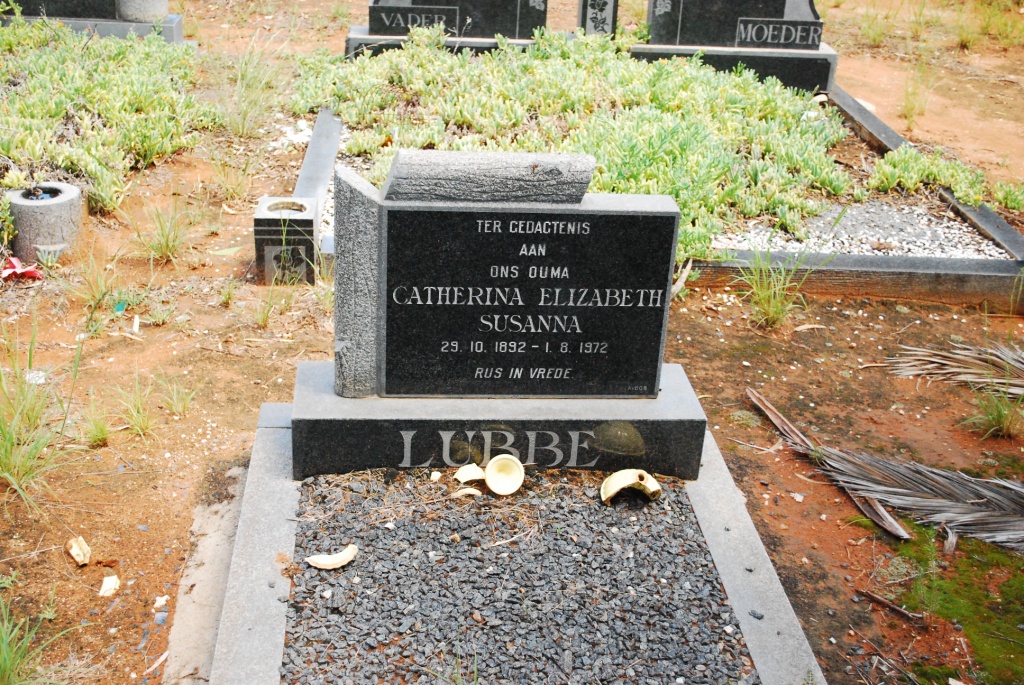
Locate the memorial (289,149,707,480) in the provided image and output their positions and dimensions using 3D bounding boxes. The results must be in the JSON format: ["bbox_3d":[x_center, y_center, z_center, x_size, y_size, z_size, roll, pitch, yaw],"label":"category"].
[{"bbox_3d":[-0.019,-0.064,2.495,0.860,0.672,0.251,0,27,-6],"label":"memorial"}]

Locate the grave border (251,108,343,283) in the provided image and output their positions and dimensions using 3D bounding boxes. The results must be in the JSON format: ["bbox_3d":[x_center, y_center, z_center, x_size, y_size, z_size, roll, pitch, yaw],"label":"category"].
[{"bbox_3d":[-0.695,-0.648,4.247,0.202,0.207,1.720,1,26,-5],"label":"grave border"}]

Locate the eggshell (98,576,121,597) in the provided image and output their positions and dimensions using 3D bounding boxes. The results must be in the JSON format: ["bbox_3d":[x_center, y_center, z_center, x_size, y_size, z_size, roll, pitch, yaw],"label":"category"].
[{"bbox_3d":[-0.754,0.456,2.239,0.034,0.018,0.043,6,26,4],"label":"eggshell"}]

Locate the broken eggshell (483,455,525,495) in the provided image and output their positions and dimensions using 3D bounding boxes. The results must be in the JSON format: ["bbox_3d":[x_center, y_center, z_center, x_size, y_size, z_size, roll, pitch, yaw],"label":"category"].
[{"bbox_3d":[-0.013,0.277,2.492,0.082,0.082,0.039,4,-7,0],"label":"broken eggshell"}]

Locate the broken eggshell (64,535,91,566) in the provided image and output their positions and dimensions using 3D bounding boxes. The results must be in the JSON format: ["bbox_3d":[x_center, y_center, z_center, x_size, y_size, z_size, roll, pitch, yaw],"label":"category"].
[{"bbox_3d":[-0.843,0.405,2.322,0.043,0.026,0.062,-14,31,-31],"label":"broken eggshell"}]

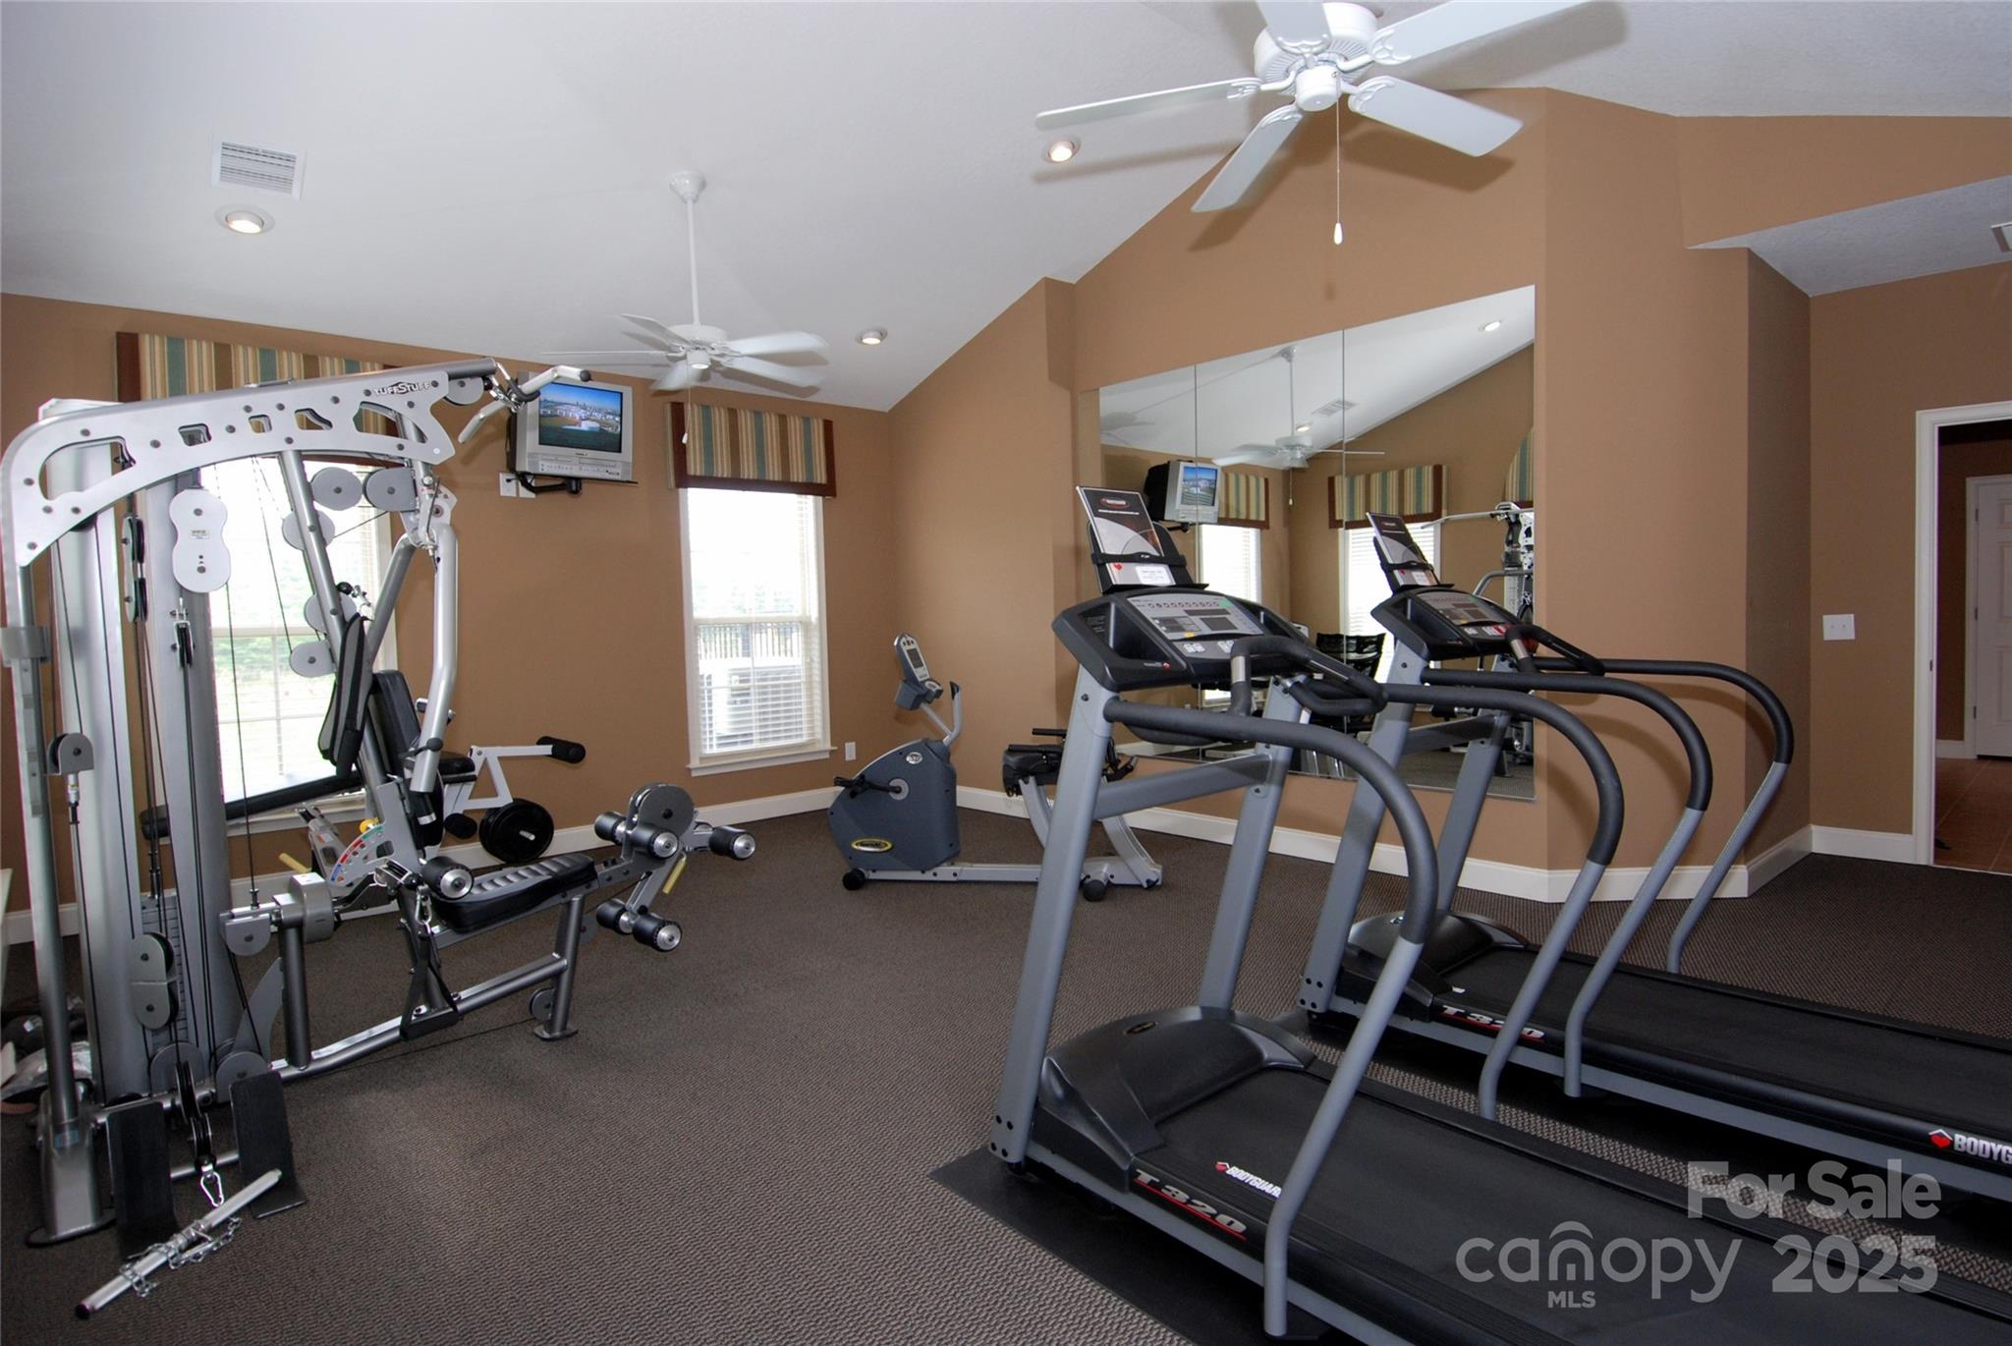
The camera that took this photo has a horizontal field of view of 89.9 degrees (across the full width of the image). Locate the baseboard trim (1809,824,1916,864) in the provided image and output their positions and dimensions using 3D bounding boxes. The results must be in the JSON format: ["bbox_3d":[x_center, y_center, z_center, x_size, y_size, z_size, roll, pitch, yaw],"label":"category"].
[{"bbox_3d":[4.136,0.829,4.867,0.018,0.134,0.378,-4,4,-41],"label":"baseboard trim"}]

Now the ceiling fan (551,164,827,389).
[{"bbox_3d":[-1.467,-1.852,4.719,1.360,0.900,1.360,-4,4,-41],"label":"ceiling fan"}]

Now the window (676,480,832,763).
[{"bbox_3d":[-1.672,-0.310,6.798,1.050,1.890,0.110,-4,4,-41],"label":"window"}]

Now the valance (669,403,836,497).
[{"bbox_3d":[-1.659,-1.447,6.676,1.145,0.525,0.130,-4,4,-41],"label":"valance"}]

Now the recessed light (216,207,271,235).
[{"bbox_3d":[-3.266,-1.936,4.317,0.200,0.040,0.200,-4,-14,-41],"label":"recessed light"}]

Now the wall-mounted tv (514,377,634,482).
[{"bbox_3d":[-2.449,-1.331,5.624,0.540,0.500,0.460,-4,12,-41],"label":"wall-mounted tv"}]

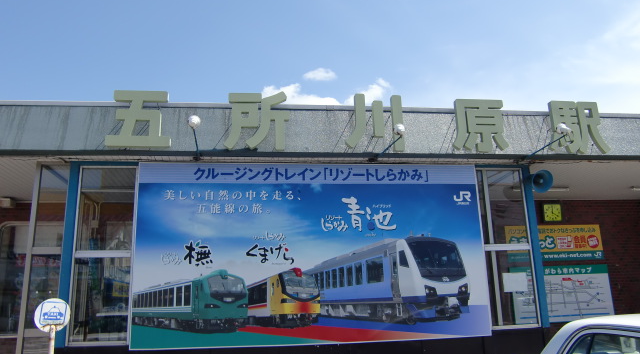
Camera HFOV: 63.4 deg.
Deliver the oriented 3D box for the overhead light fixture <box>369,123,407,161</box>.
[{"bbox_3d":[0.980,-0.475,7.687,0.200,0.220,1.400,0,-14,-8],"label":"overhead light fixture"}]

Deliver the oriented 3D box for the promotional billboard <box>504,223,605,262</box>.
[{"bbox_3d":[5.390,1.509,11.849,2.330,0.800,0.050,0,-14,-8],"label":"promotional billboard"}]

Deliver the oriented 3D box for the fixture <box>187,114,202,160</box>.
[{"bbox_3d":[-1.744,-0.512,7.308,0.200,0.260,1.400,0,-14,-8],"label":"fixture"}]

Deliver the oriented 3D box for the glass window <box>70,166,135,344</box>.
[{"bbox_3d":[-3.180,1.114,7.631,0.860,2.600,0.080,0,-14,-8],"label":"glass window"}]

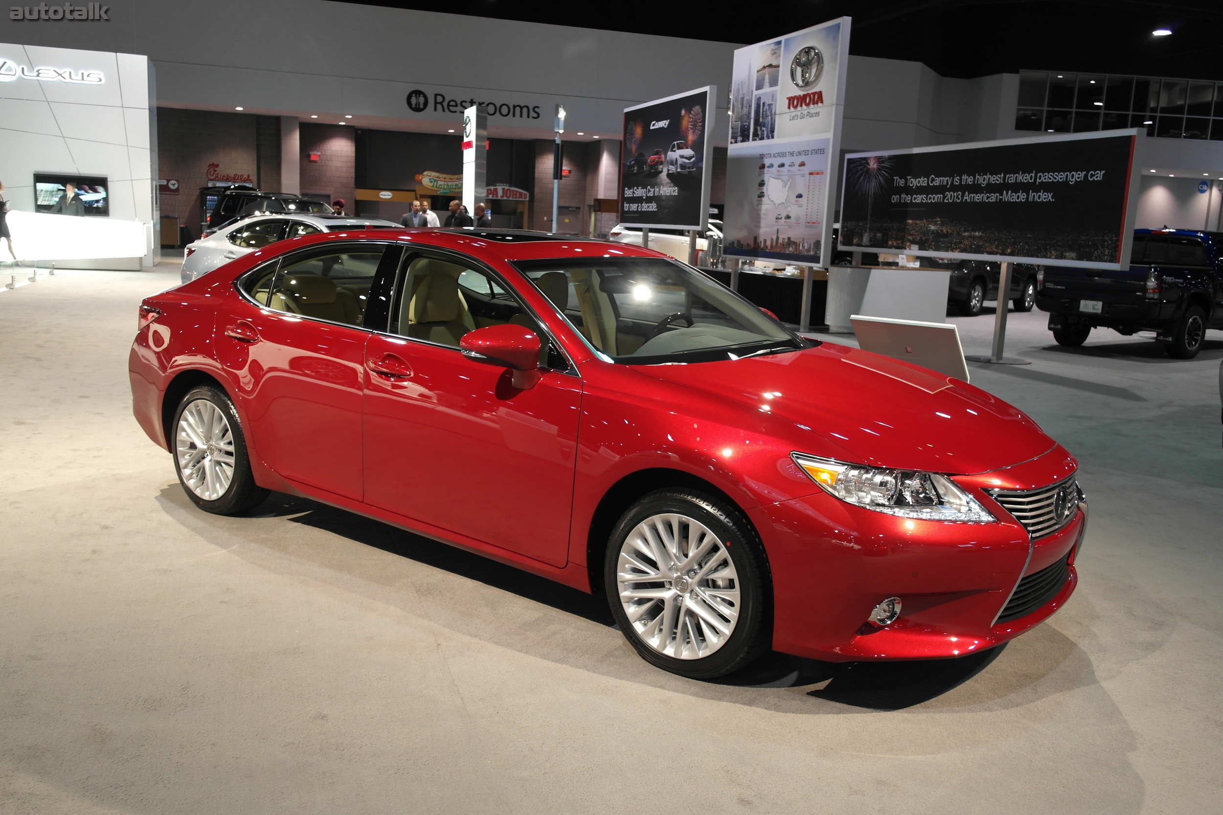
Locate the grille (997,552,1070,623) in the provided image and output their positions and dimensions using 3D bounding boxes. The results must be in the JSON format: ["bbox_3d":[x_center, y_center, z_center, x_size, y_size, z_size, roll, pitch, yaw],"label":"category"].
[{"bbox_3d":[1.501,0.600,3.595,0.130,0.165,0.760,10,12,36],"label":"grille"}]

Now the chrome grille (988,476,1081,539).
[{"bbox_3d":[1.490,0.325,3.565,0.160,0.200,0.720,10,12,36],"label":"chrome grille"}]

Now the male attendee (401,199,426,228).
[{"bbox_3d":[-3.293,-2.519,16.906,0.520,1.820,0.320,0,10,-14],"label":"male attendee"}]

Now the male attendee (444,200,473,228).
[{"bbox_3d":[-2.583,-2.494,16.930,0.360,1.830,0.540,-5,12,-37],"label":"male attendee"}]

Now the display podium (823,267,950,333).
[{"bbox_3d":[4.662,-1.930,17.912,2.500,1.060,0.750,-3,11,-29],"label":"display podium"}]

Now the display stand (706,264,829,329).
[{"bbox_3d":[2.887,-2.079,19.038,2.956,0.800,0.720,12,13,42],"label":"display stand"}]

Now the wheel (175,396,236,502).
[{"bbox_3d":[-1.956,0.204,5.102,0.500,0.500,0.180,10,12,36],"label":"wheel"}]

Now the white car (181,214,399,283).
[{"bbox_3d":[-3.491,-1.707,13.167,4.860,1.460,1.820,9,12,32],"label":"white car"}]

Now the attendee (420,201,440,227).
[{"bbox_3d":[-3.249,-2.711,18.016,0.500,1.820,0.320,4,10,5],"label":"attendee"}]

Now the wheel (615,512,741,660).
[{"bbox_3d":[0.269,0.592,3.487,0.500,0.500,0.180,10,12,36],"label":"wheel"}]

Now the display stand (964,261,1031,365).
[{"bbox_3d":[5.299,-1.308,13.772,0.900,1.330,0.900,-1,11,-22],"label":"display stand"}]

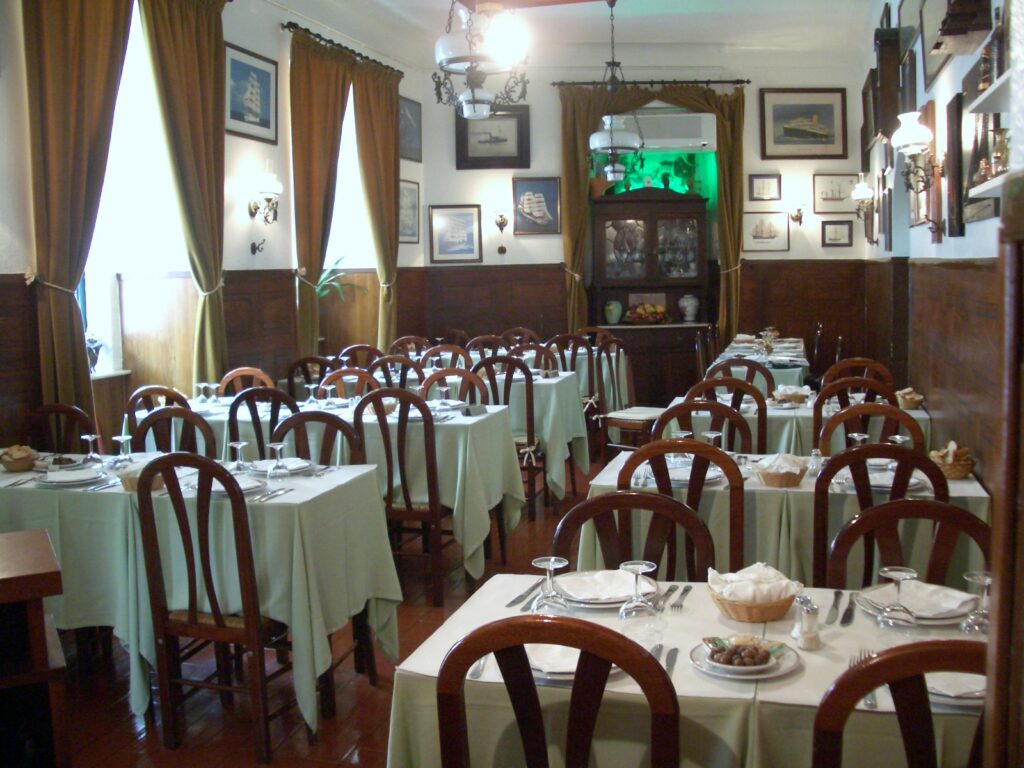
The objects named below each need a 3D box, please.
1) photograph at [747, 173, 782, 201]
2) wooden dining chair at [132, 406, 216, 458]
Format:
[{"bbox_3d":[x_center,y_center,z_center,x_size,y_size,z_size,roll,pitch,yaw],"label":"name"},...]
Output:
[{"bbox_3d":[2.256,-1.747,9.220,0.282,0.223,0.025,-1,7,-1],"label":"photograph"},{"bbox_3d":[-1.417,0.603,4.034,0.425,0.976,0.455,1,7,17],"label":"wooden dining chair"}]

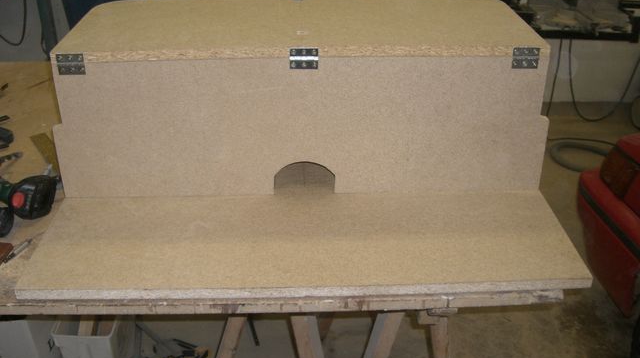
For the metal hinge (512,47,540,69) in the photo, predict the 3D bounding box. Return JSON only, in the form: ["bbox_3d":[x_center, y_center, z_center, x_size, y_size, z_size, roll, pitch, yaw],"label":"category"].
[{"bbox_3d":[0.427,-0.250,1.453,0.058,0.043,0.009,-1,27,-1],"label":"metal hinge"}]

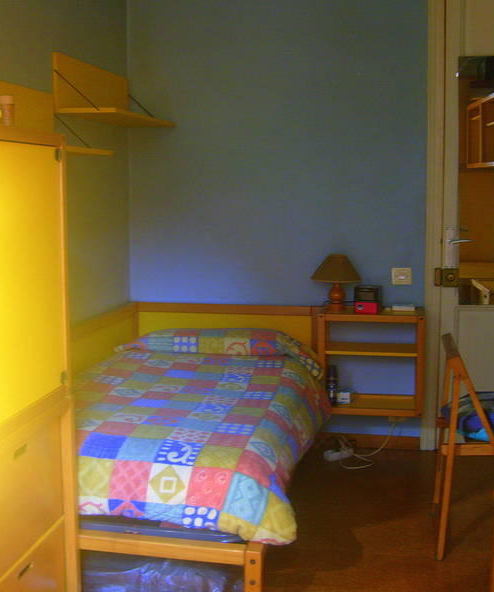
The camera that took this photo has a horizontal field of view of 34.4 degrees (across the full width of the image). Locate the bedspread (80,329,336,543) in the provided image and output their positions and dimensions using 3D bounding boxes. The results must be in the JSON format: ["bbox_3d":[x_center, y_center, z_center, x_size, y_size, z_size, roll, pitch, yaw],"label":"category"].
[{"bbox_3d":[-0.252,0.435,3.203,1.112,0.328,1.849,1,8,11],"label":"bedspread"}]

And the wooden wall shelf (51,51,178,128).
[{"bbox_3d":[-0.587,-0.932,3.726,0.261,0.267,0.884,1,8,11],"label":"wooden wall shelf"}]

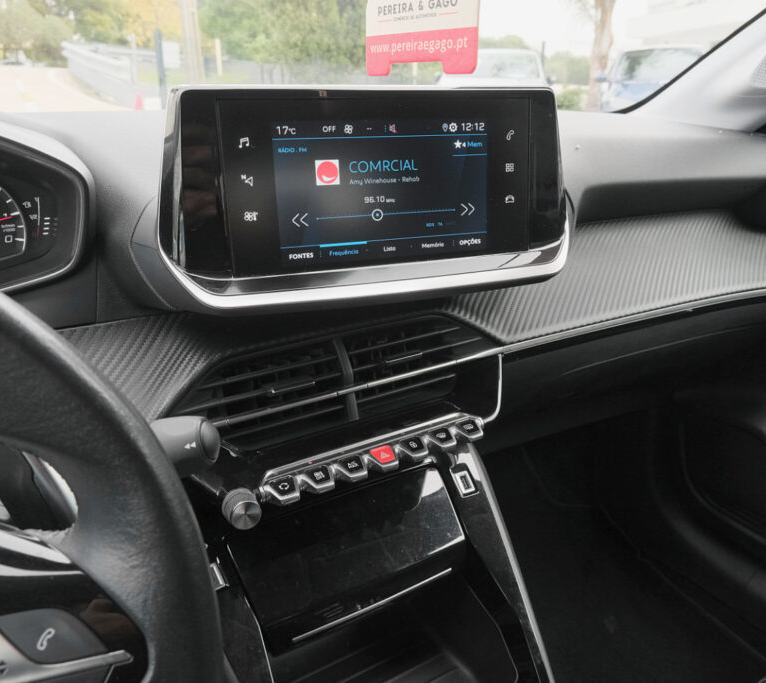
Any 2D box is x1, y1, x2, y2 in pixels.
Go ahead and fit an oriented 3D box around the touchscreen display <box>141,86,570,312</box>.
[{"bbox_3d":[-0.002,-0.102,0.455,0.286,0.137,0.055,-8,15,-20],"label":"touchscreen display"}]

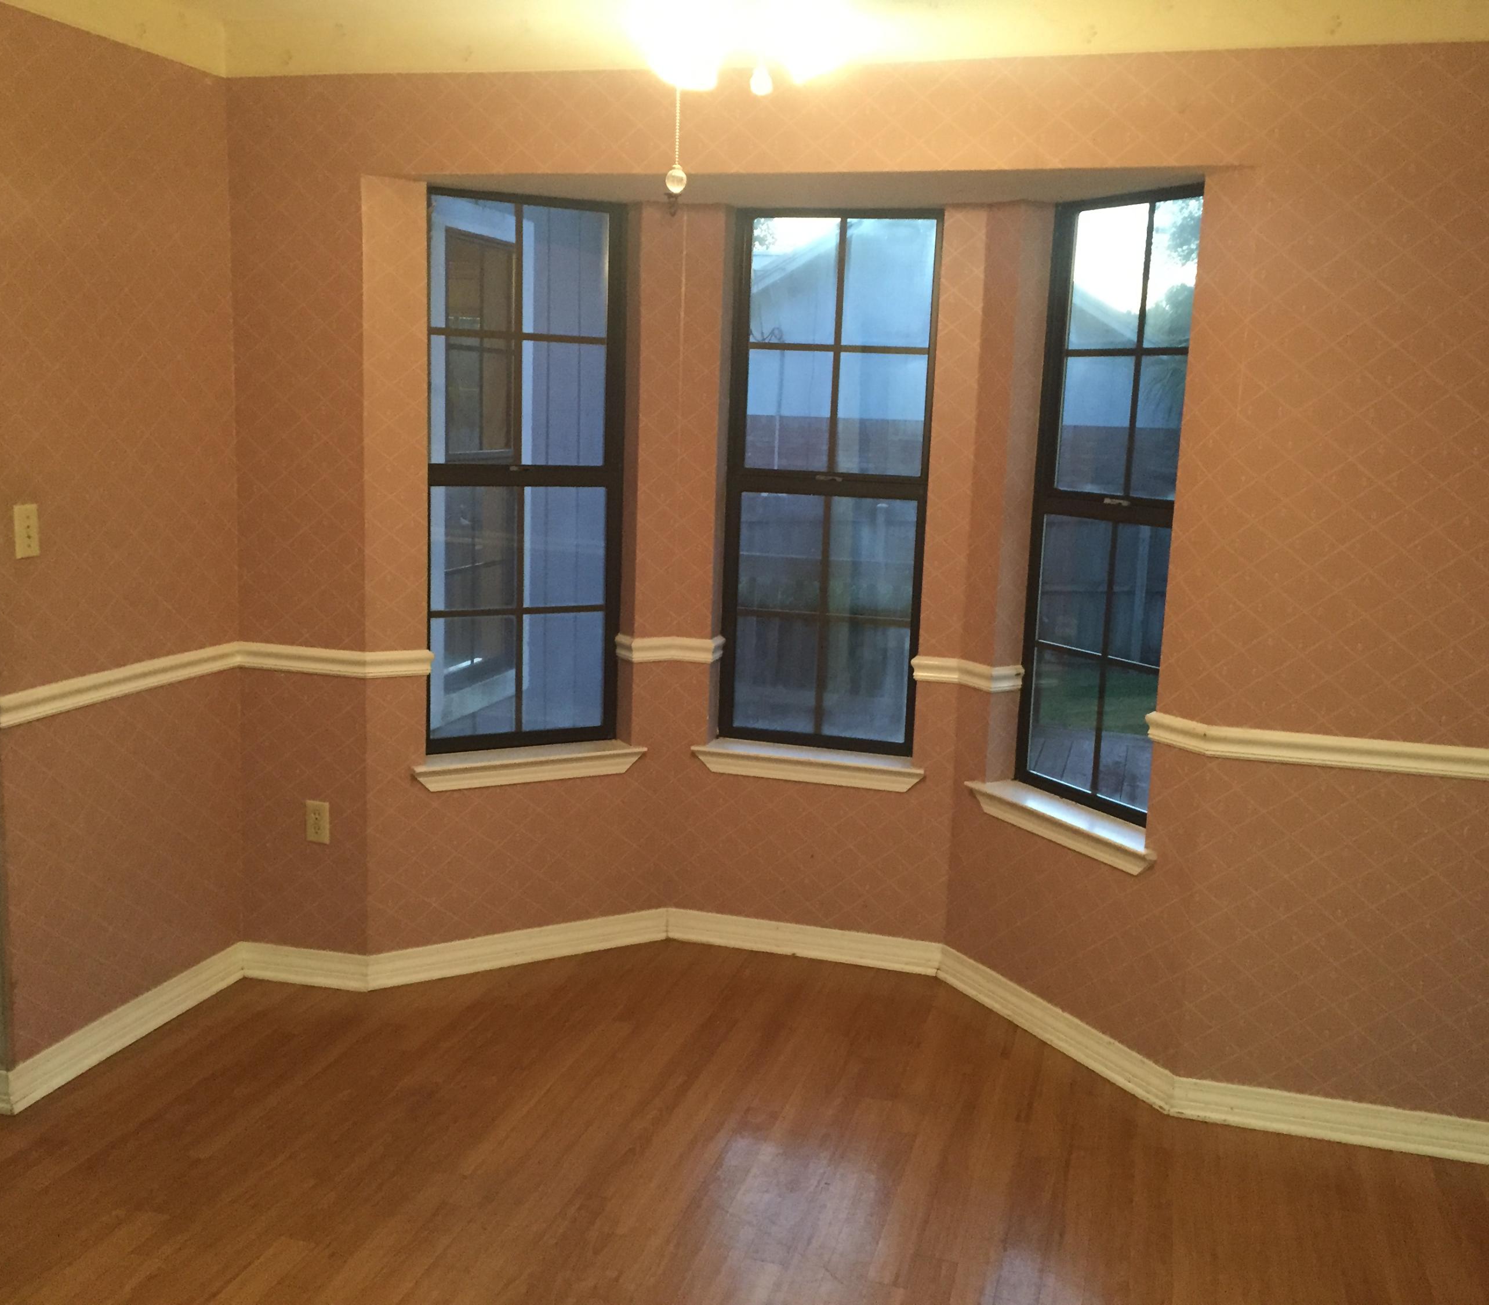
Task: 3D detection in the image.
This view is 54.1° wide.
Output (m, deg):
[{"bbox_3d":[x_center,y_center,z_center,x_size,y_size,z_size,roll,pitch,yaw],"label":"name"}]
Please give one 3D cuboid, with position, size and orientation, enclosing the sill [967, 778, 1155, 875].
[{"bbox_3d":[0.829,0.439,3.671,0.135,0.075,0.720,-3,11,-28],"label":"sill"}]

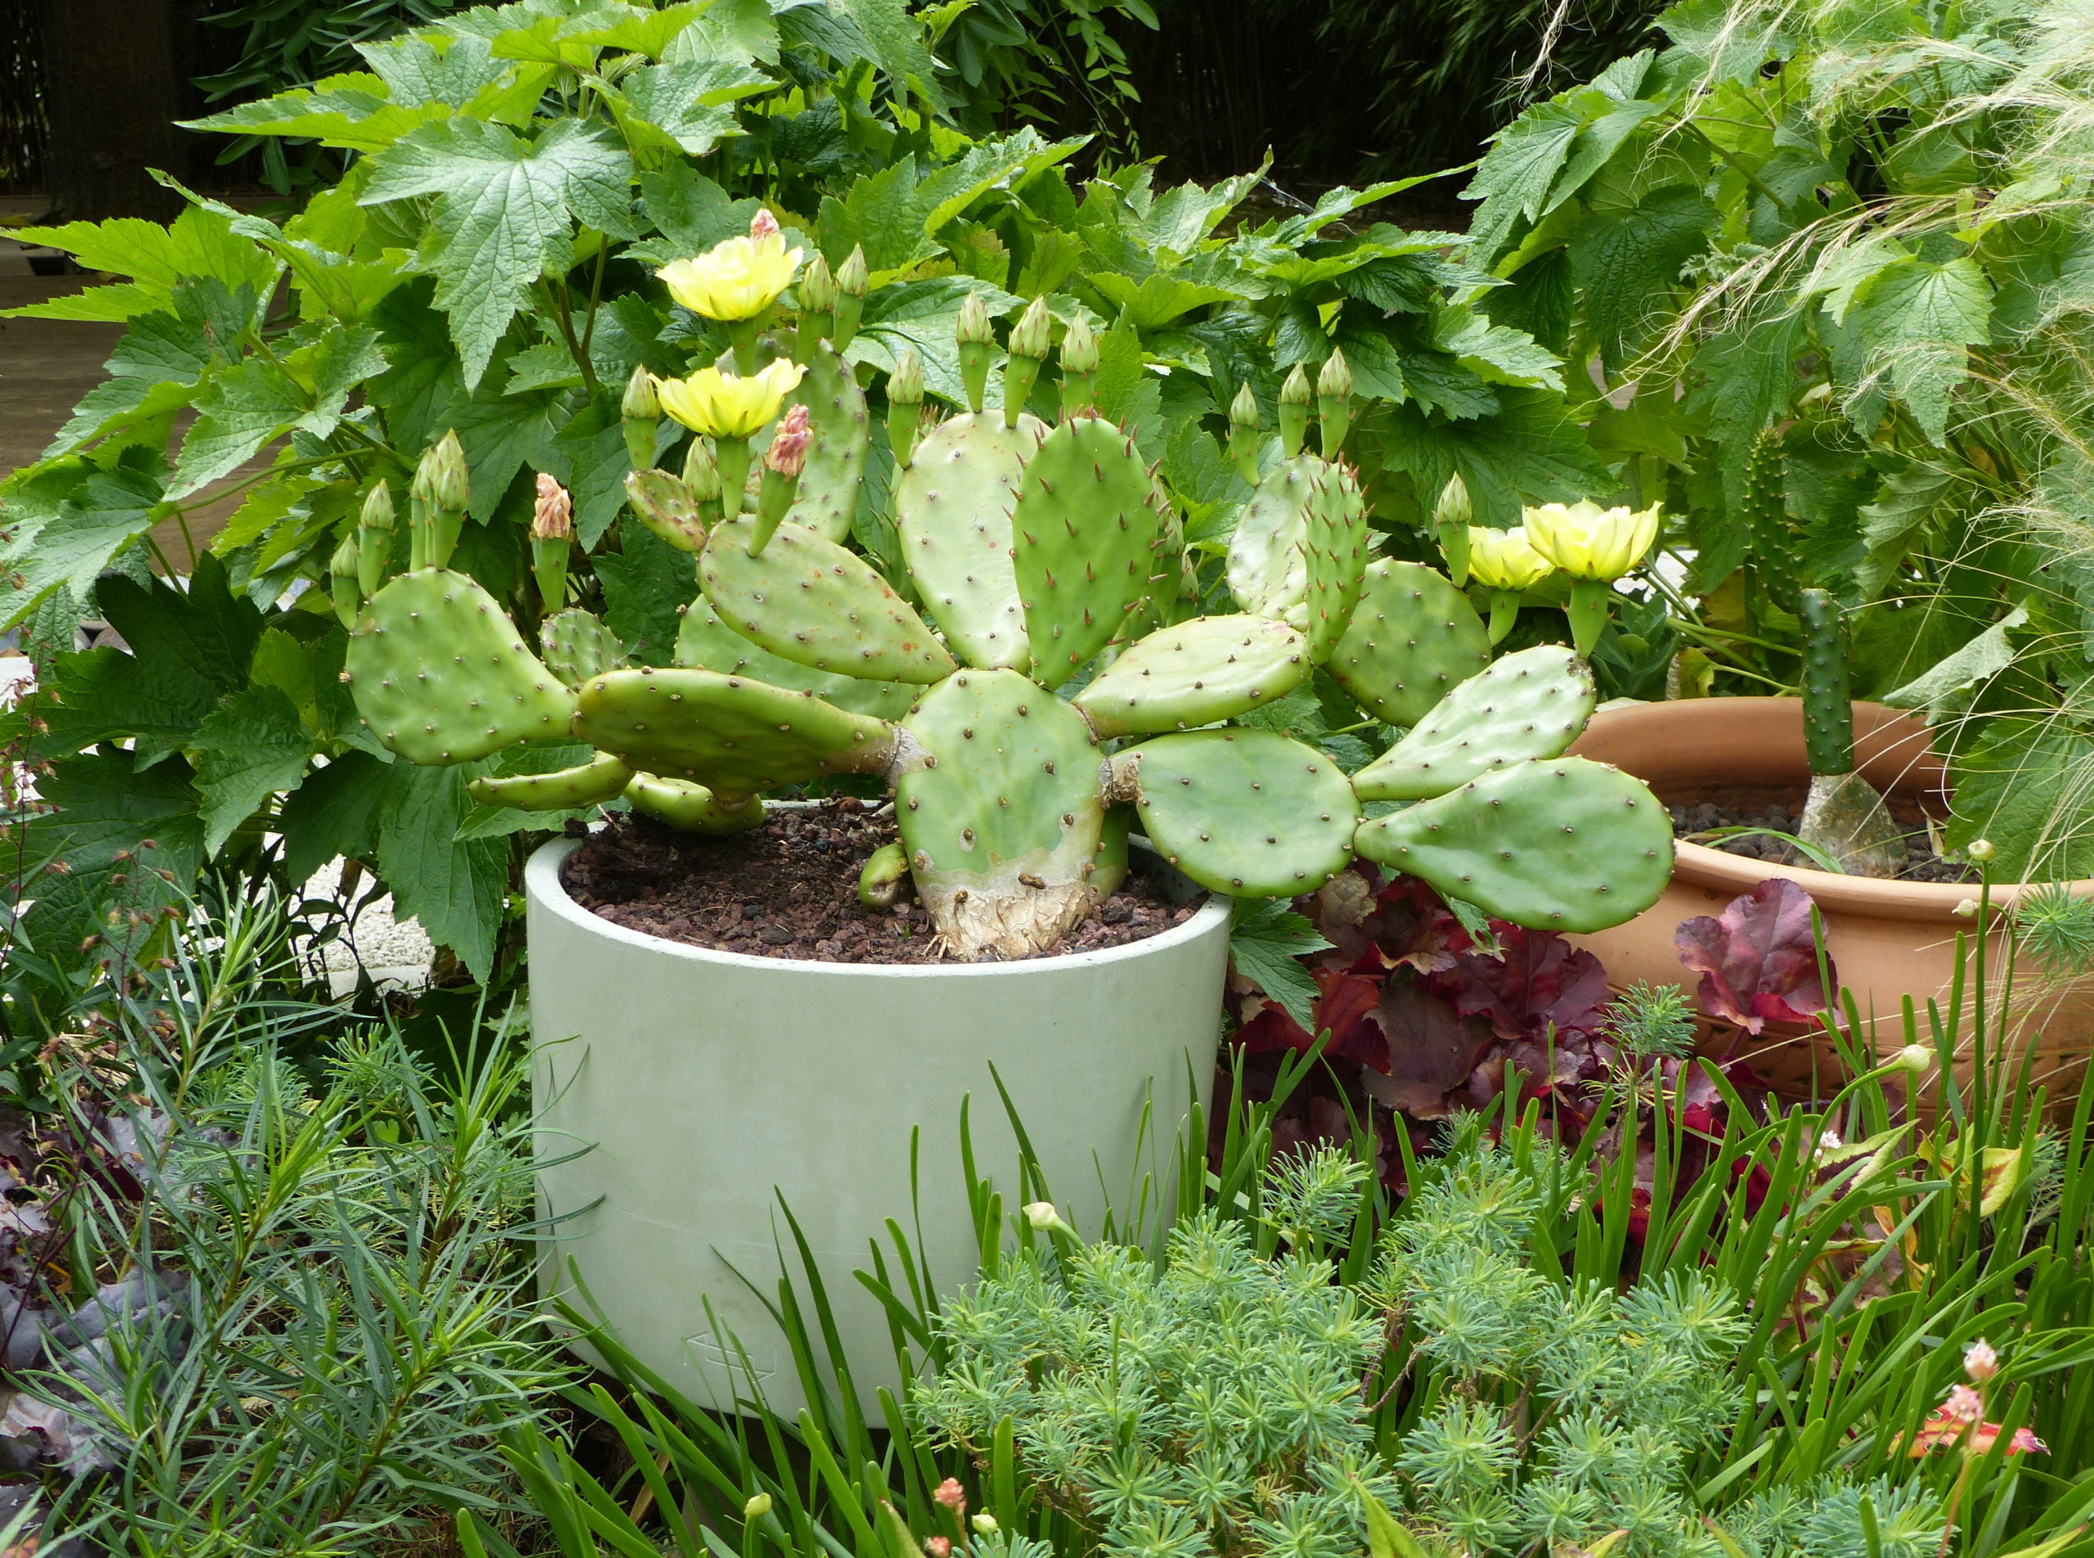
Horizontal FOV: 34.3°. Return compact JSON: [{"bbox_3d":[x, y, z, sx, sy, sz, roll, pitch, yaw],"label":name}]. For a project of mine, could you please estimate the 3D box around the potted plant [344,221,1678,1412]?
[{"bbox_3d":[-0.019,0.004,1.720,0.650,0.565,0.400,1,12,0],"label":"potted plant"}]

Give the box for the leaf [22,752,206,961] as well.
[{"bbox_3d":[-0.544,0.045,1.980,0.097,0.117,0.060,1,12,0],"label":"leaf"}]

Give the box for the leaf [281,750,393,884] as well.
[{"bbox_3d":[-0.423,0.023,2.020,0.061,0.076,0.050,1,12,0],"label":"leaf"}]

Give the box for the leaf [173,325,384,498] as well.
[{"bbox_3d":[-0.457,-0.220,2.020,0.119,0.095,0.080,1,12,0],"label":"leaf"}]

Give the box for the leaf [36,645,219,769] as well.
[{"bbox_3d":[-0.547,-0.043,2.020,0.101,0.068,0.060,1,12,0],"label":"leaf"}]

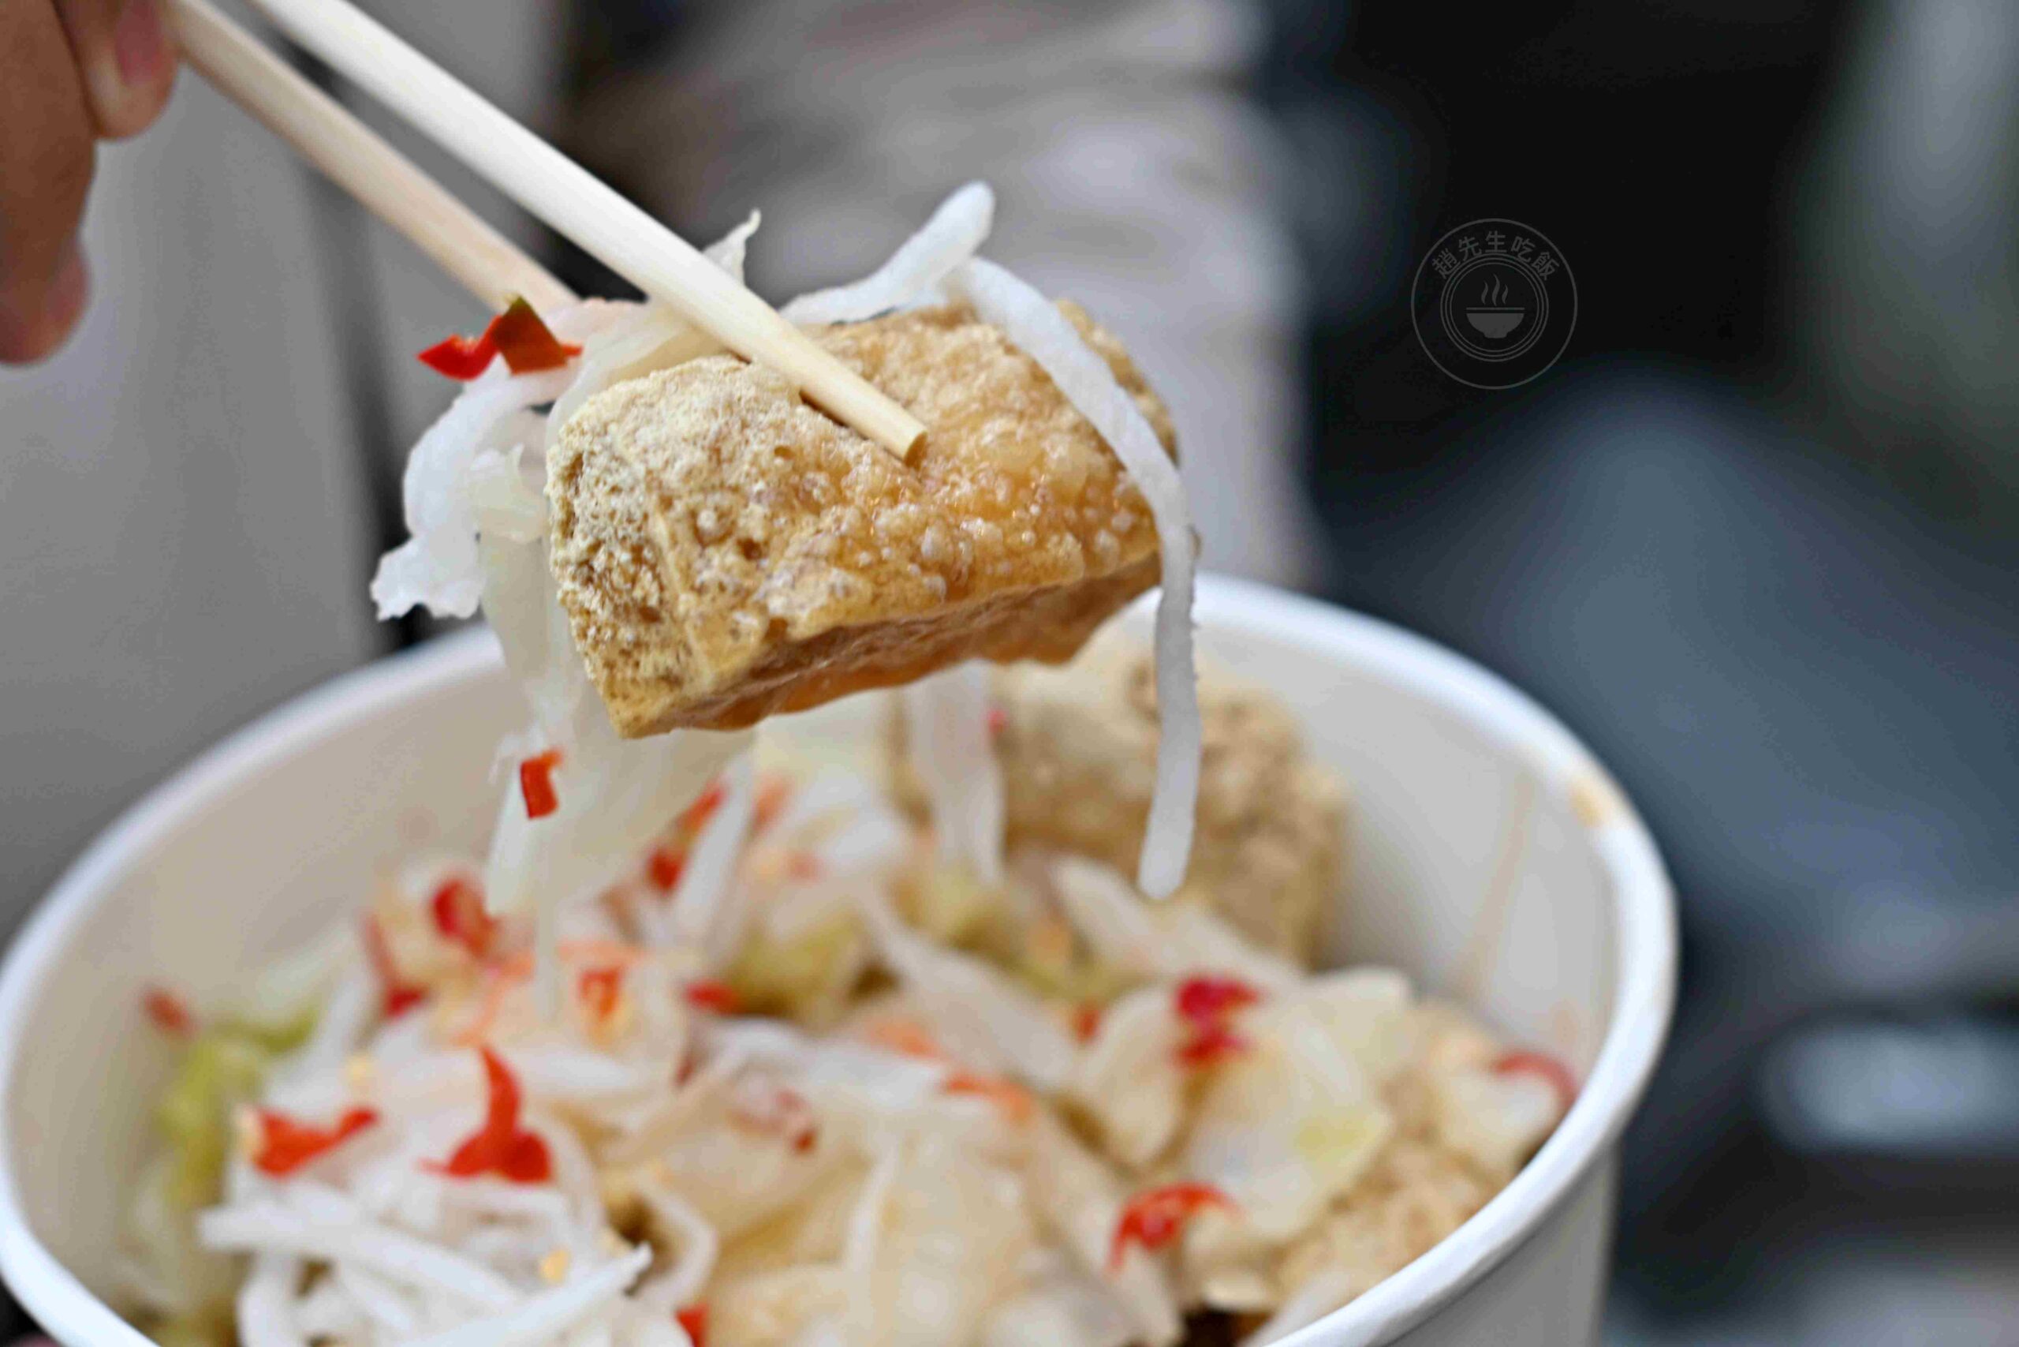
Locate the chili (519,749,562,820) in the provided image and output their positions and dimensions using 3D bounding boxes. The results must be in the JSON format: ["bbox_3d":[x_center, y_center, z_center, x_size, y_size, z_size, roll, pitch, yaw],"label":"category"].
[{"bbox_3d":[-0.039,0.009,0.347,0.004,0.006,0.004,-2,26,0],"label":"chili"}]

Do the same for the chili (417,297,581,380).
[{"bbox_3d":[-0.042,-0.028,0.346,0.013,0.006,0.007,-2,26,0],"label":"chili"}]

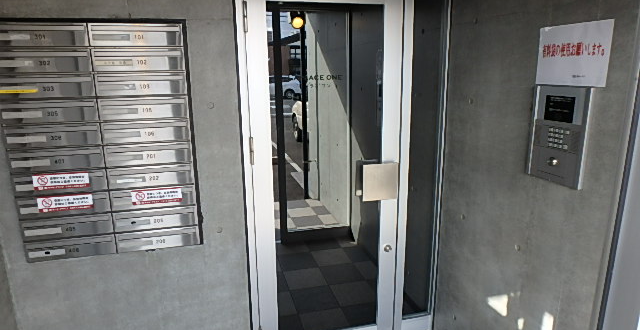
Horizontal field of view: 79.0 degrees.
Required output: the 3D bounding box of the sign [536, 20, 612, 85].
[{"bbox_3d":[0.886,-0.389,1.375,0.011,0.210,0.297,-4,12,-14],"label":"sign"}]

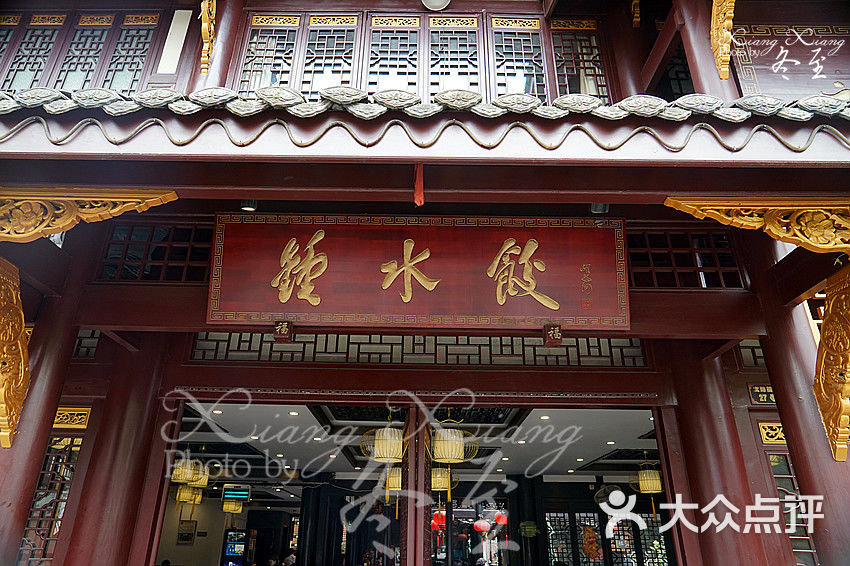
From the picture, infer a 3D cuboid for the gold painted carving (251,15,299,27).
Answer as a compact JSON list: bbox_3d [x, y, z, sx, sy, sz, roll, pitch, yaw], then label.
[{"bbox_3d":[-1.350,-2.382,5.150,0.423,0.132,0.040,1,-26,0],"label":"gold painted carving"}]

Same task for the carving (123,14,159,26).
[{"bbox_3d":[-2.574,-2.383,5.142,0.307,0.129,0.040,1,-26,0],"label":"carving"}]

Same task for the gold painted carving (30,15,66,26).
[{"bbox_3d":[-3.413,-2.380,5.135,0.320,0.129,0.040,1,-26,0],"label":"gold painted carving"}]

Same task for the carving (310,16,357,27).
[{"bbox_3d":[-0.832,-2.381,5.153,0.424,0.135,0.040,1,-26,0],"label":"carving"}]

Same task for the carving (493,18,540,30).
[{"bbox_3d":[0.828,-2.361,5.155,0.424,0.143,0.040,1,-26,0],"label":"carving"}]

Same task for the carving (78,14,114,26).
[{"bbox_3d":[-2.975,-2.379,5.138,0.311,0.129,0.040,1,-26,0],"label":"carving"}]

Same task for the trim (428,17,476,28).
[{"bbox_3d":[0.264,-2.372,5.156,0.428,0.143,0.040,1,-26,0],"label":"trim"}]

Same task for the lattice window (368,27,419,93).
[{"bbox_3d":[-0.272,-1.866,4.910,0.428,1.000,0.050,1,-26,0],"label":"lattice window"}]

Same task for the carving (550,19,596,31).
[{"bbox_3d":[1.360,-2.349,5.153,0.410,0.136,0.040,1,-26,0],"label":"carving"}]

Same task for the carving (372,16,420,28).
[{"bbox_3d":[-0.264,-2.375,5.154,0.428,0.143,0.040,1,-26,0],"label":"carving"}]

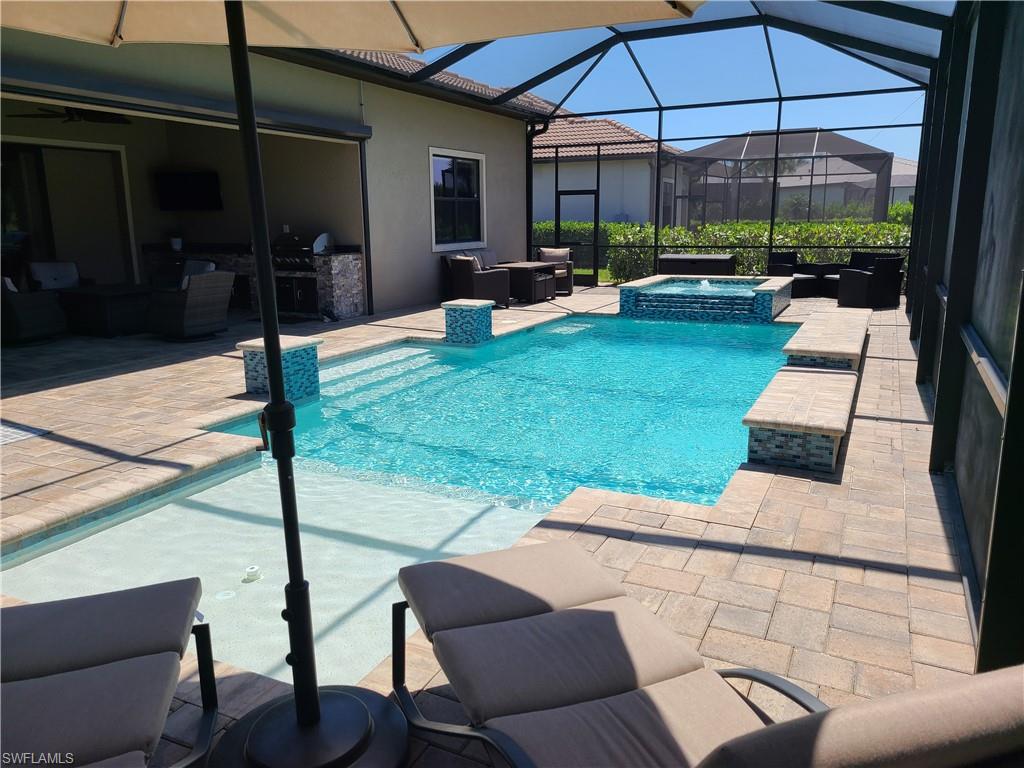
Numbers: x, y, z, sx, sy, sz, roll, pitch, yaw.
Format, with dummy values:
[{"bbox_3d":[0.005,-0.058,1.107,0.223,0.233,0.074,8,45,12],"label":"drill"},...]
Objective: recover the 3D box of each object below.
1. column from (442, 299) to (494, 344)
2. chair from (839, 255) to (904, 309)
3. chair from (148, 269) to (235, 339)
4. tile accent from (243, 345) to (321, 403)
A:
[{"bbox_3d":[-0.591,-0.825,10.292,0.530,0.540,0.530,5,14,25],"label":"column"},{"bbox_3d":[6.076,-1.736,13.024,0.700,0.820,0.730,-5,13,-21],"label":"chair"},{"bbox_3d":[-4.366,-1.077,10.484,0.880,0.880,0.770,5,14,25],"label":"chair"},{"bbox_3d":[-2.139,-0.100,7.146,0.460,0.490,0.460,5,14,25],"label":"tile accent"}]

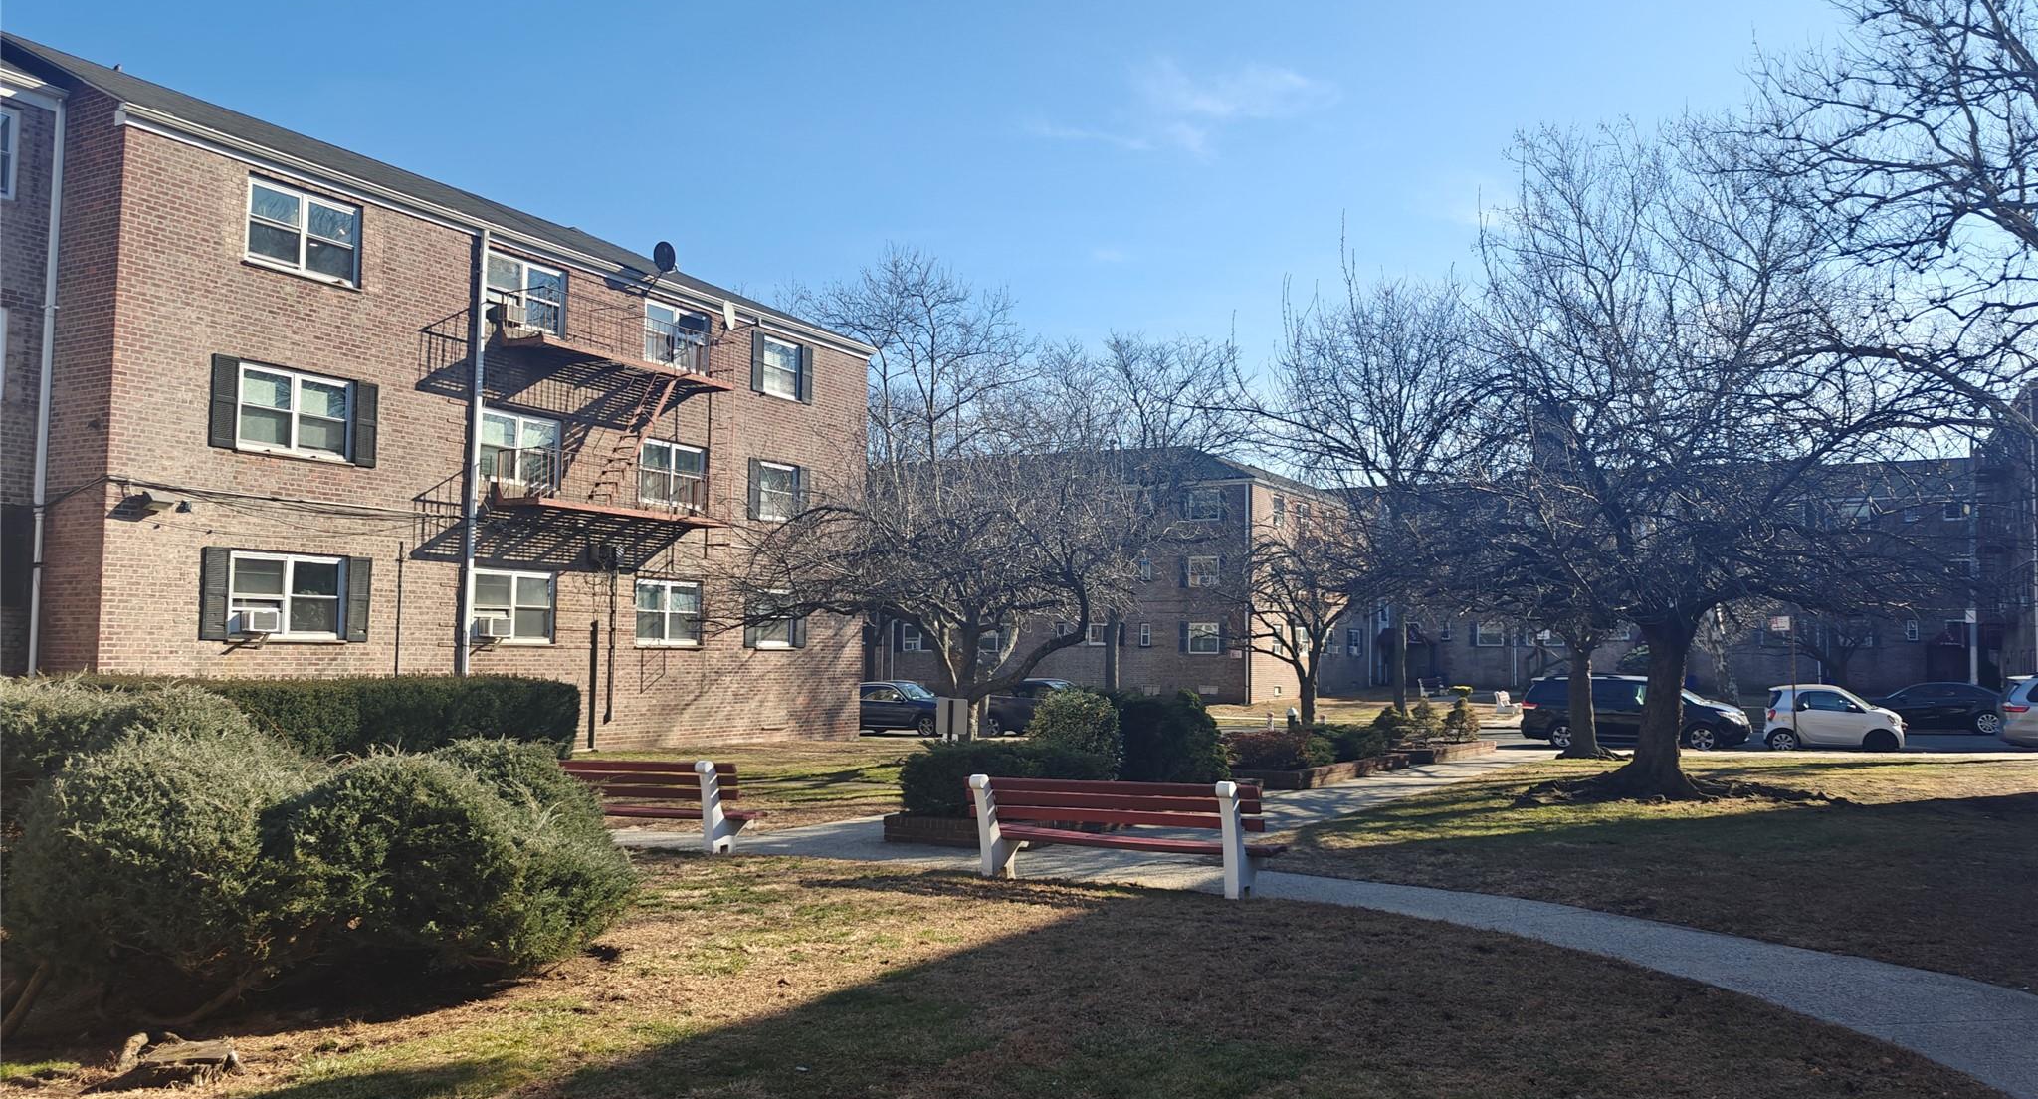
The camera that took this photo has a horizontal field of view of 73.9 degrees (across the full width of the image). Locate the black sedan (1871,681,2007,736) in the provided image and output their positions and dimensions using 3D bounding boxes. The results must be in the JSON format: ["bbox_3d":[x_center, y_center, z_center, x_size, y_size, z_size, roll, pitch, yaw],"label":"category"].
[{"bbox_3d":[25.329,4.404,37.900,4.850,1.430,1.850,-2,-5,29],"label":"black sedan"}]

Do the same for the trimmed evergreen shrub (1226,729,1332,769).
[{"bbox_3d":[3.628,2.780,19.179,1.300,0.560,1.550,-2,-5,29],"label":"trimmed evergreen shrub"}]

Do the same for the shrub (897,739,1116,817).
[{"bbox_3d":[-0.009,2.187,13.302,1.400,0.700,1.850,-2,-5,29],"label":"shrub"}]

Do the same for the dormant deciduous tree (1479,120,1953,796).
[{"bbox_3d":[9.268,-1.166,18.915,6.400,9.067,6.200,-2,-5,29],"label":"dormant deciduous tree"}]

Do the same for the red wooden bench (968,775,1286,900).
[{"bbox_3d":[0.721,2.097,10.082,2.420,0.820,0.620,-2,-5,31],"label":"red wooden bench"}]

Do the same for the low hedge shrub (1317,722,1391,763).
[{"bbox_3d":[5.432,3.143,22.000,1.200,0.680,1.200,-2,-5,30],"label":"low hedge shrub"}]

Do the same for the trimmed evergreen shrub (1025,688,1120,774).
[{"bbox_3d":[0.625,2.110,15.400,1.080,1.100,1.080,0,-4,0],"label":"trimmed evergreen shrub"}]

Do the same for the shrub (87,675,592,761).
[{"bbox_3d":[-9.790,2.513,19.861,1.150,1.300,7.300,-2,-5,29],"label":"shrub"}]

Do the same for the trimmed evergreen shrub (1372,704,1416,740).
[{"bbox_3d":[7.307,3.427,26.500,0.830,0.780,0.830,-2,-5,30],"label":"trimmed evergreen shrub"}]

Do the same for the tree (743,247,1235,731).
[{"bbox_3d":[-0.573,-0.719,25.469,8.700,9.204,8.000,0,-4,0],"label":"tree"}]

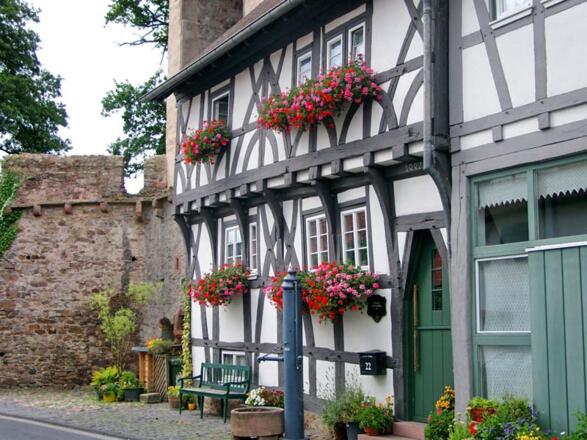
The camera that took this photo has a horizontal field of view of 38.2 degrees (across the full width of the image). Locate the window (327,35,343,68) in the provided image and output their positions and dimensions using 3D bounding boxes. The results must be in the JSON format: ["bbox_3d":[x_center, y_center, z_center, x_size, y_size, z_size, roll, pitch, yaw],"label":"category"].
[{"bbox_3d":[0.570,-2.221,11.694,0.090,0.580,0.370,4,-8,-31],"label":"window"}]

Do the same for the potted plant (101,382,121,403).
[{"bbox_3d":[-3.756,3.543,17.400,0.369,0.394,0.370,0,-7,0],"label":"potted plant"}]

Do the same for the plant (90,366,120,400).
[{"bbox_3d":[-3.980,3.458,17.900,0.612,0.707,0.550,0,-7,0],"label":"plant"}]

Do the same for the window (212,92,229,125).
[{"bbox_3d":[-1.256,-1.889,14.688,0.090,0.560,0.600,4,-8,-31],"label":"window"}]

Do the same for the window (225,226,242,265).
[{"bbox_3d":[-0.981,0.496,14.711,0.100,0.733,0.652,4,-8,-31],"label":"window"}]

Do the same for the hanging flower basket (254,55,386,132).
[{"bbox_3d":[0.276,-1.631,11.528,0.480,0.600,2.763,4,-8,-31],"label":"hanging flower basket"}]

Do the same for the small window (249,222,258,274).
[{"bbox_3d":[-0.616,0.492,14.099,0.100,0.866,0.288,4,-8,-31],"label":"small window"}]

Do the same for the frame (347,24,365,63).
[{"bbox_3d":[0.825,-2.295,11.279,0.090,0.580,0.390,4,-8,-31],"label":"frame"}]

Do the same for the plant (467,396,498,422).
[{"bbox_3d":[1.979,1.985,8.878,0.260,0.260,0.310,4,-8,-31],"label":"plant"}]

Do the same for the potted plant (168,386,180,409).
[{"bbox_3d":[-2.176,3.287,15.700,0.270,0.400,0.270,0,-7,0],"label":"potted plant"}]

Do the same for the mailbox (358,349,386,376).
[{"bbox_3d":[1.021,1.854,10.954,0.170,0.300,0.360,4,-8,-31],"label":"mailbox"}]

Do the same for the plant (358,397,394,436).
[{"bbox_3d":[1.013,2.399,10.350,0.410,0.470,0.410,0,-7,0],"label":"plant"}]

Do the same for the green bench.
[{"bbox_3d":[-1.332,2.873,14.200,0.560,0.860,1.600,5,-9,-33],"label":"green bench"}]

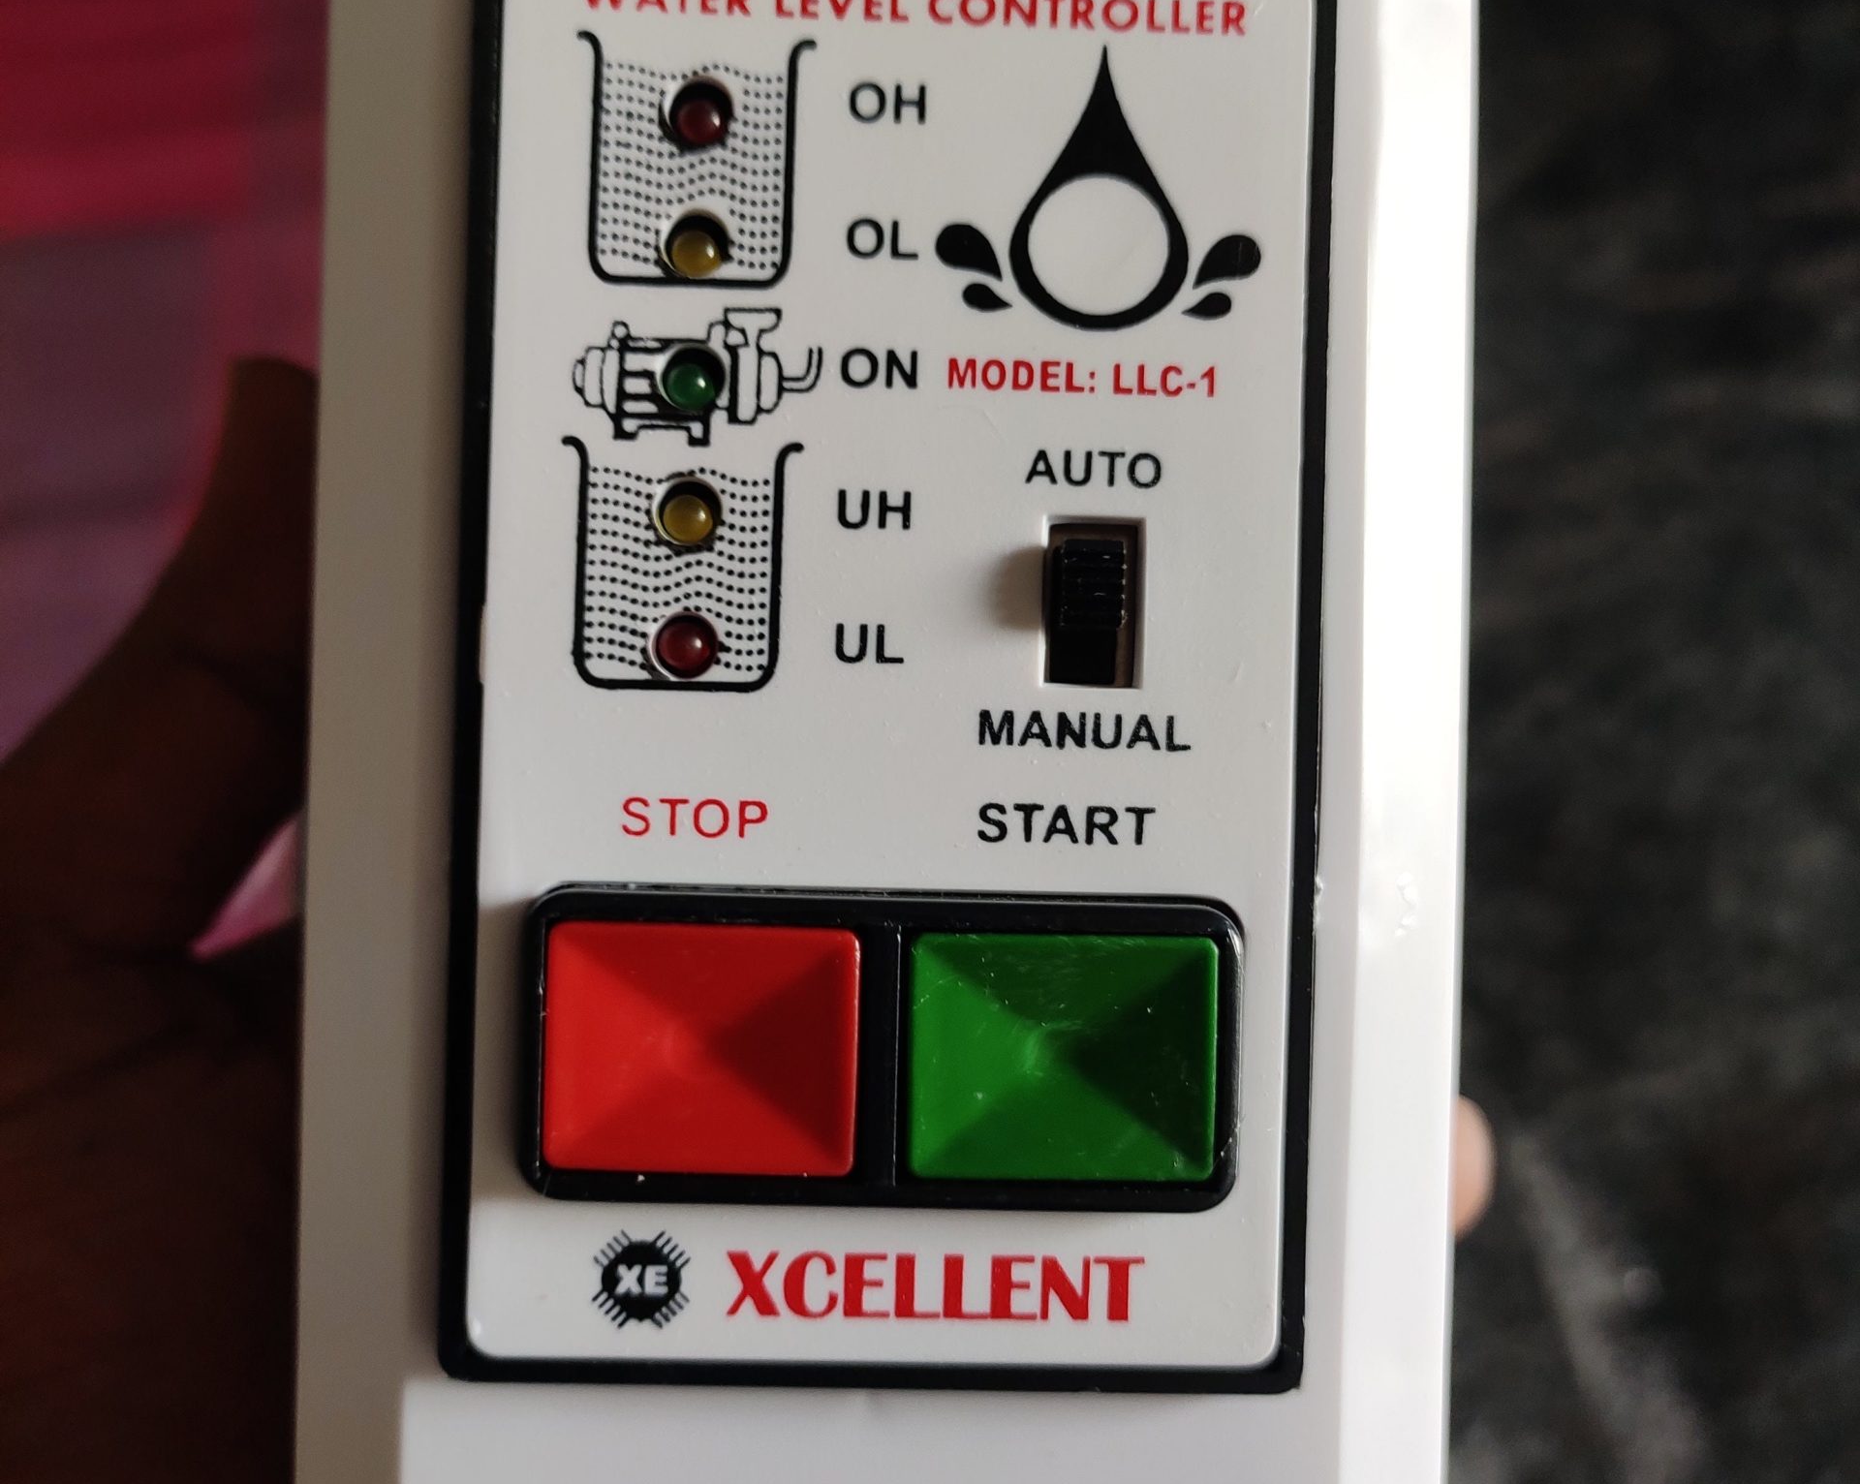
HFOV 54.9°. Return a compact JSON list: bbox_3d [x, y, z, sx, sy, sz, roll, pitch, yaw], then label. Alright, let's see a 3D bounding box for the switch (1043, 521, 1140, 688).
[{"bbox_3d":[0.014,-0.012,0.155,0.008,0.007,0.014,2,90,-3],"label":"switch"}]

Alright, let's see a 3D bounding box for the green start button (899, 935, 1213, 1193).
[{"bbox_3d":[0.011,0.027,0.154,0.026,0.005,0.021,2,90,-3],"label":"green start button"}]

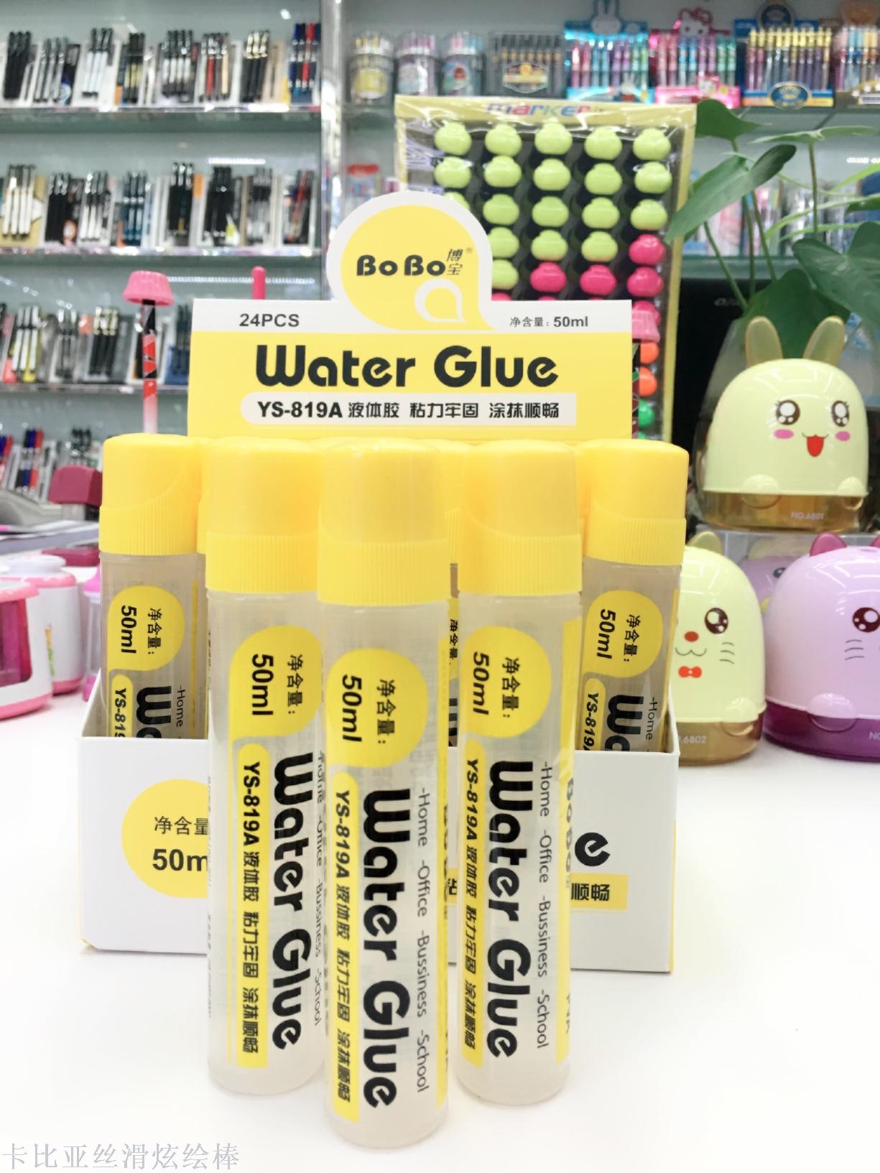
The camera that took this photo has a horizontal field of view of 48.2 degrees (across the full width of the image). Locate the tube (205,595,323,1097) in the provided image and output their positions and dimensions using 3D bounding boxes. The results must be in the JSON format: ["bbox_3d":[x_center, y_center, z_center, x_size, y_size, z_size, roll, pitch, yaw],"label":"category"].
[{"bbox_3d":[-0.041,0.057,0.233,0.027,0.118,0.027,1,7,0],"label":"tube"}]

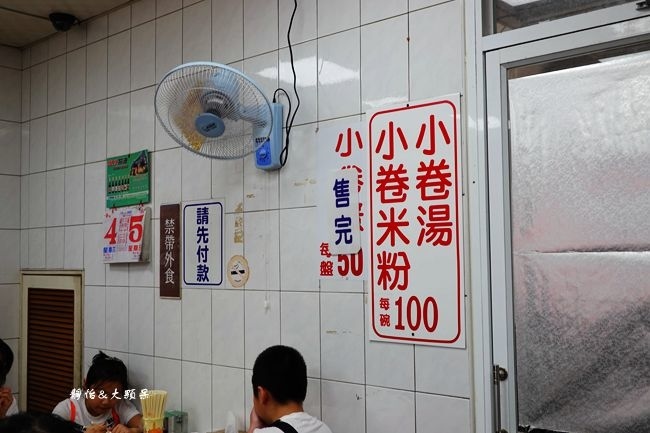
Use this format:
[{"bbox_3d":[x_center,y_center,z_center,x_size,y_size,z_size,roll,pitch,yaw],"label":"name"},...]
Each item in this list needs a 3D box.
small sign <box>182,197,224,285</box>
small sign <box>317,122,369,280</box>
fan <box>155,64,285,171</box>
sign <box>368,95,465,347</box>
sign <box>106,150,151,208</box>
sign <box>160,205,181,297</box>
[{"bbox_3d":[-0.510,0.117,2.924,0.280,0.364,0.010,-4,-5,41],"label":"small sign"},{"bbox_3d":[0.059,-0.051,2.440,0.229,0.544,0.012,-4,-5,41],"label":"small sign"},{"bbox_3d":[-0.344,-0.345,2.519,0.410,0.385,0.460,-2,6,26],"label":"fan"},{"bbox_3d":[0.279,0.021,2.245,0.361,0.771,0.014,-4,-5,41],"label":"sign"},{"bbox_3d":[-0.918,-0.170,3.251,0.341,0.241,0.012,-4,-5,41],"label":"sign"},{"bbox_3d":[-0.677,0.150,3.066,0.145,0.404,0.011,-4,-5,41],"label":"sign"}]

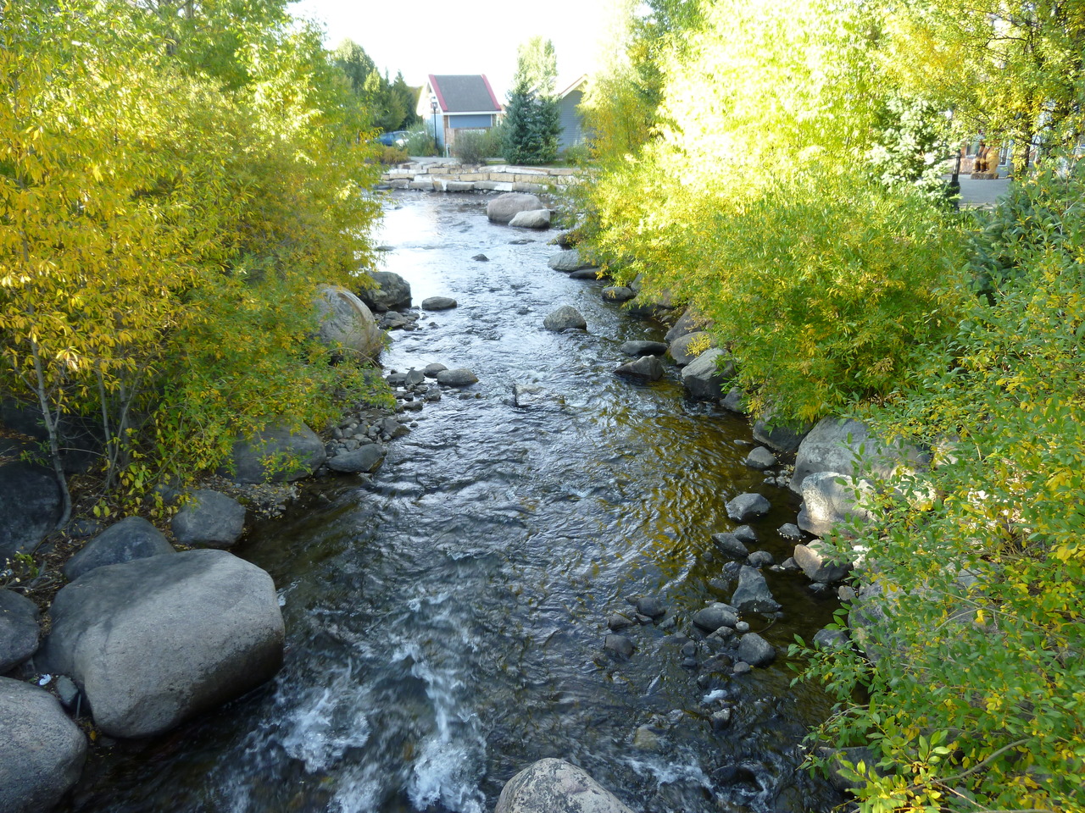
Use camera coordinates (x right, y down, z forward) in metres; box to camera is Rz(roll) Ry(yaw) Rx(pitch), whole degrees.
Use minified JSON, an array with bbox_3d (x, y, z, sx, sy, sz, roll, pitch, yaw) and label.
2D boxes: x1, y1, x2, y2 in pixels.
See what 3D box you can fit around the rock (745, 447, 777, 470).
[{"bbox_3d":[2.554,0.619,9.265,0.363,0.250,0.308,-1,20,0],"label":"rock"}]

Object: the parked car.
[{"bbox_3d":[-14.209,-25.216,74.000,4.400,1.500,1.800,-12,23,-28],"label":"parked car"}]

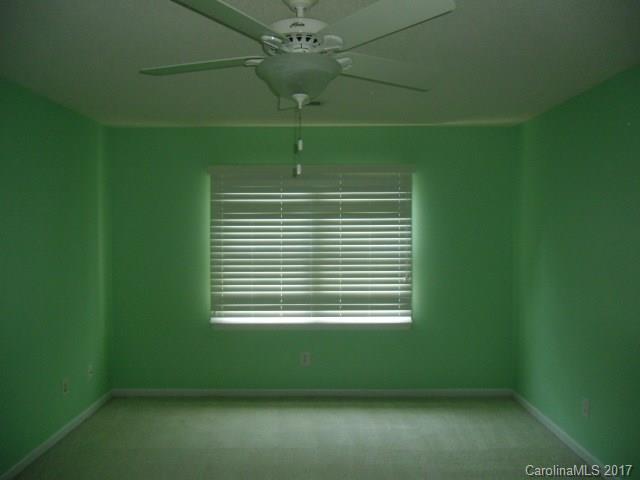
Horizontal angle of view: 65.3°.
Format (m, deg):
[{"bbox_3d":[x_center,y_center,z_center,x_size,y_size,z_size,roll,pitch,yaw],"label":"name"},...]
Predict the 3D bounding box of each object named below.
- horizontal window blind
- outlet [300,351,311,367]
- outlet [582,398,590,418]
[{"bbox_3d":[-0.072,0.046,4.375,1.781,1.405,0.070,0,2,0],"label":"horizontal window blind"},{"bbox_3d":[-0.129,1.054,4.441,0.073,0.118,0.010,0,2,0],"label":"outlet"},{"bbox_3d":[1.738,1.097,3.255,0.010,0.118,0.073,0,2,0],"label":"outlet"}]

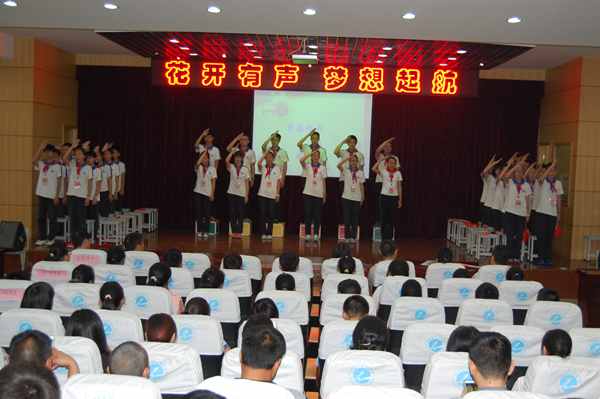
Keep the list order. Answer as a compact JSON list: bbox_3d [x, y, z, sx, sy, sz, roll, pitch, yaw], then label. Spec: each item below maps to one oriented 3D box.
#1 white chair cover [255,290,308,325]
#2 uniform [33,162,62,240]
[{"bbox_3d":[-0.152,0.886,6.150,0.430,0.275,0.150,2,3,2],"label":"white chair cover"},{"bbox_3d":[-3.859,0.015,11.500,0.400,1.230,0.270,2,3,1],"label":"uniform"}]

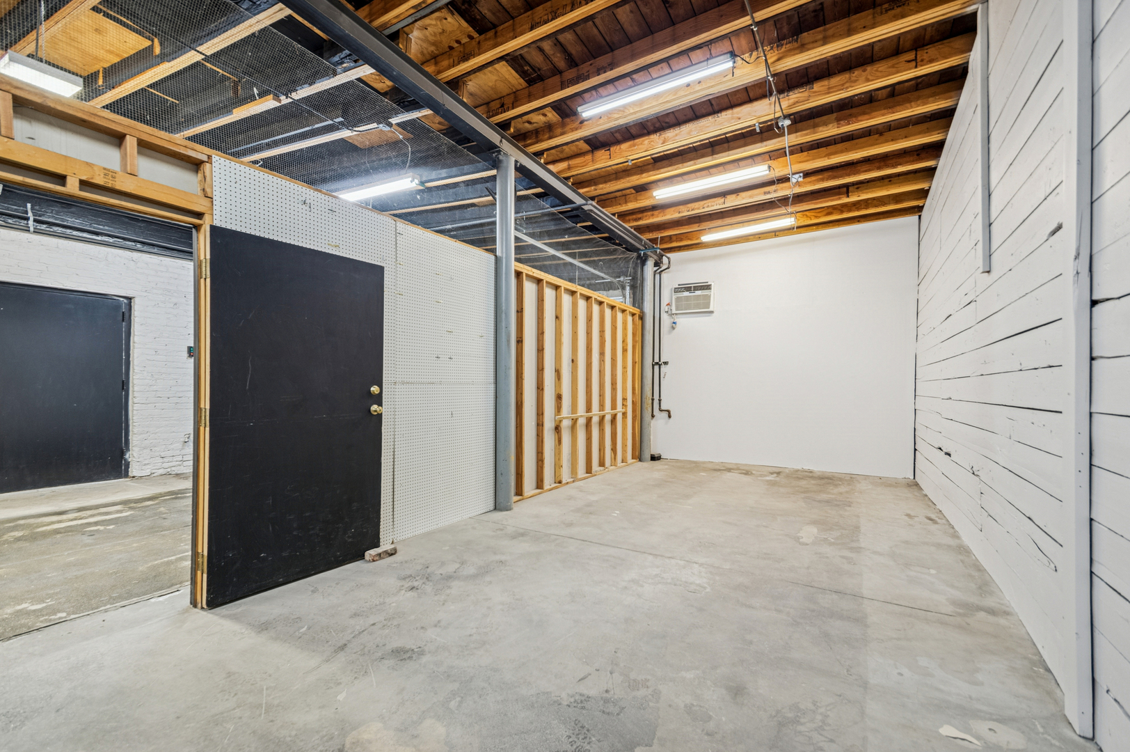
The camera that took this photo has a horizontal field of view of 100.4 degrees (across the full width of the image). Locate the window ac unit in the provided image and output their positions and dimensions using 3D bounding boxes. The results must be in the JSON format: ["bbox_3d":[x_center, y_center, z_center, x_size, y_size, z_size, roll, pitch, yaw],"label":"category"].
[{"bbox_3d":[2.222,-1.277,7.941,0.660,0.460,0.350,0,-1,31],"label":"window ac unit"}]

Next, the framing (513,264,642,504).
[{"bbox_3d":[0.316,0.114,6.329,0.100,2.460,3.570,0,-1,31],"label":"framing"}]

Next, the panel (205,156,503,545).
[{"bbox_3d":[-1.295,0.045,3.564,0.020,2.445,2.430,0,-1,31],"label":"panel"}]

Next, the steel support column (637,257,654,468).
[{"bbox_3d":[1.366,-0.313,7.830,0.175,3.410,0.175,0,-1,31],"label":"steel support column"}]

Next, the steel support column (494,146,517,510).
[{"bbox_3d":[-0.587,-0.430,4.630,0.175,3.470,0.175,0,-1,0],"label":"steel support column"}]

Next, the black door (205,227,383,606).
[{"bbox_3d":[-1.602,0.218,2.911,0.048,2.020,1.040,0,-1,35],"label":"black door"}]

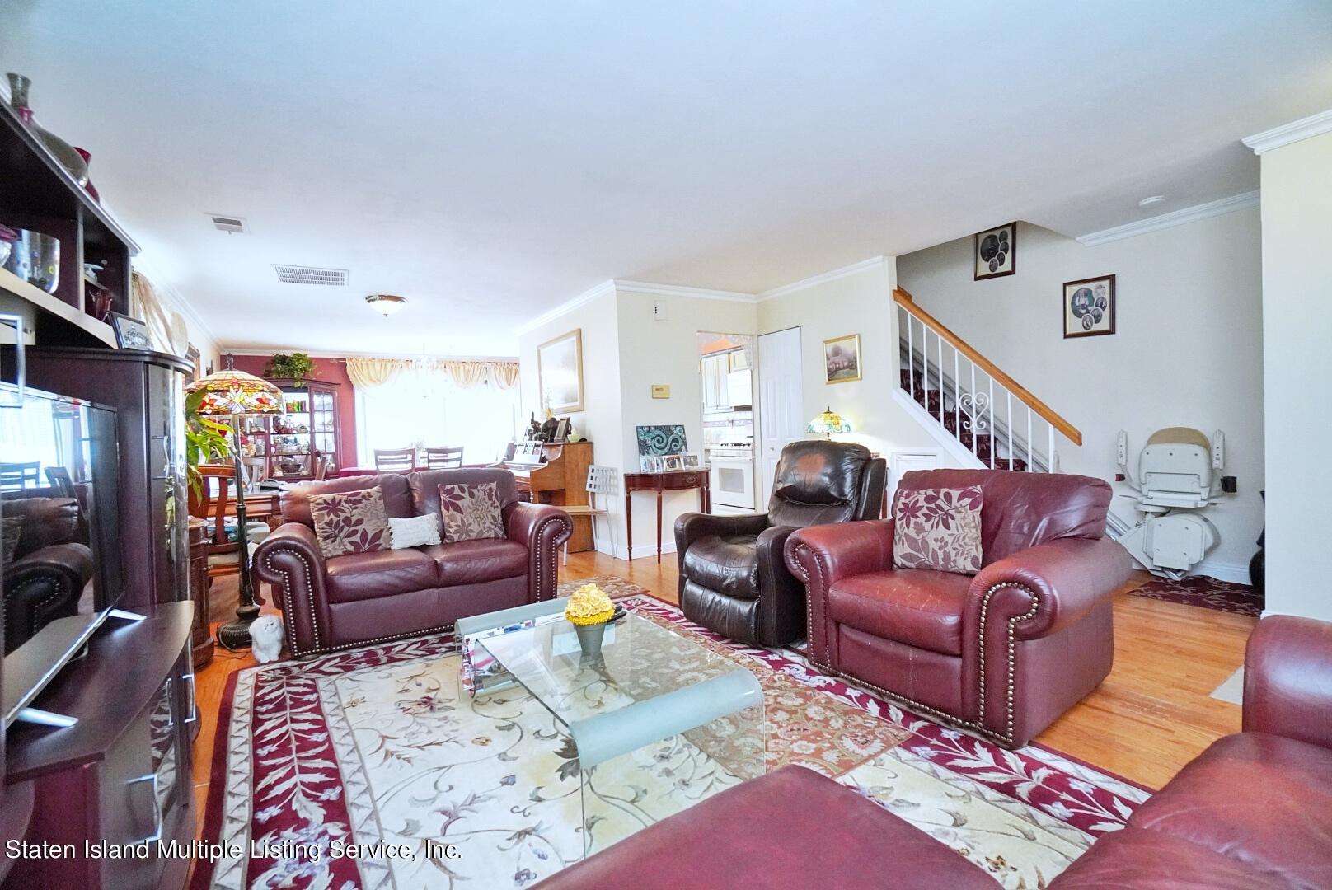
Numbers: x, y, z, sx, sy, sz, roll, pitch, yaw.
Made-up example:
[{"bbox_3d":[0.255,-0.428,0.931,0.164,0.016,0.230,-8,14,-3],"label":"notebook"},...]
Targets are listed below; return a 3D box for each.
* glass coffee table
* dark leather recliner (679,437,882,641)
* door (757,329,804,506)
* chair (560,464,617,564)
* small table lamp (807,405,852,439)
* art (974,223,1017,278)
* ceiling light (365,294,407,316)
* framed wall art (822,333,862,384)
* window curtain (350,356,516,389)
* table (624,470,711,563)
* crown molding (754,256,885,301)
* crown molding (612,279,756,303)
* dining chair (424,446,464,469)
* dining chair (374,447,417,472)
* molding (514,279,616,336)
[{"bbox_3d":[-0.285,0.898,2.034,0.610,0.375,1.190,-3,2,-34],"label":"glass coffee table"},{"bbox_3d":[0.729,0.507,3.480,1.070,1.020,0.880,-3,2,-32],"label":"dark leather recliner"},{"bbox_3d":[1.140,-0.069,5.448,0.045,2.030,0.590,-3,2,-32],"label":"door"},{"bbox_3d":[-0.764,0.613,4.955,0.500,0.820,0.440,-3,2,-33],"label":"chair"},{"bbox_3d":[1.347,-0.073,4.584,0.360,0.500,0.360,-3,2,-32],"label":"small table lamp"},{"bbox_3d":[2.761,-1.622,4.674,0.025,0.430,0.330,-4,2,-33],"label":"art"},{"bbox_3d":[-2.544,-1.264,5.067,0.400,0.180,0.400,-3,2,-33],"label":"ceiling light"},{"bbox_3d":[1.525,-0.738,4.828,0.030,0.390,0.390,-3,2,-33],"label":"framed wall art"},{"bbox_3d":[-3.477,-1.103,8.726,2.620,0.500,0.130,-3,2,-32],"label":"window curtain"},{"bbox_3d":[0.127,0.614,4.930,0.930,0.752,0.370,-3,2,-33],"label":"table"},{"bbox_3d":[1.336,-1.468,5.022,0.070,0.075,1.470,-4,2,-33],"label":"crown molding"},{"bbox_3d":[0.252,-1.417,5.179,1.660,0.078,0.070,-3,2,-32],"label":"crown molding"},{"bbox_3d":[-2.781,0.538,6.909,0.450,1.015,0.530,-3,2,-33],"label":"dining chair"},{"bbox_3d":[-3.232,0.564,6.612,0.450,1.015,0.530,-3,2,-33],"label":"dining chair"},{"bbox_3d":[-1.135,-1.379,5.820,0.070,0.075,2.600,-4,2,-33],"label":"molding"}]

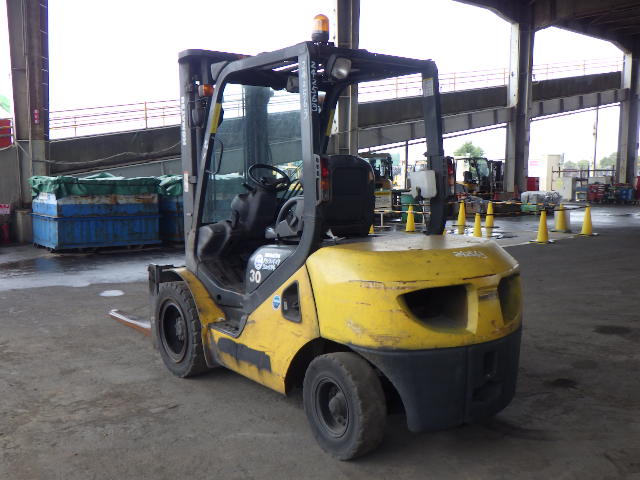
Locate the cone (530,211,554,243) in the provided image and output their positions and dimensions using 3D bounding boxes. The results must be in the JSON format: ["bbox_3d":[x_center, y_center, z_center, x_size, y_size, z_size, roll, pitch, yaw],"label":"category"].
[{"bbox_3d":[4.855,-0.298,13.646,0.380,0.700,0.380,0,6,0],"label":"cone"}]

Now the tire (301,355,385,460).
[{"bbox_3d":[0.125,0.860,3.312,0.170,0.540,0.540,-4,7,-33],"label":"tire"}]

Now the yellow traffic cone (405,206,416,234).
[{"bbox_3d":[2.335,-0.573,16.175,0.360,0.700,0.360,0,6,0],"label":"yellow traffic cone"}]

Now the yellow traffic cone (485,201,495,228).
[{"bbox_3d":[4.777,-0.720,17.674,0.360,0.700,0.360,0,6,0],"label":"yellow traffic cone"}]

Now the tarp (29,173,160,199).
[{"bbox_3d":[-4.496,-1.108,12.680,2.100,0.450,1.650,-4,8,-38],"label":"tarp"}]

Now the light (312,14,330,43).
[{"bbox_3d":[0.007,-1.104,3.280,0.093,0.150,0.093,0,6,0],"label":"light"}]

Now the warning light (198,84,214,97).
[{"bbox_3d":[-0.758,-0.999,4.200,0.085,0.075,0.075,-4,7,-37],"label":"warning light"}]

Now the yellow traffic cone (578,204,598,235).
[{"bbox_3d":[6.585,-0.478,15.434,0.380,0.700,0.380,0,6,0],"label":"yellow traffic cone"}]

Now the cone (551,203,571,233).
[{"bbox_3d":[6.300,-0.578,16.372,0.380,0.700,0.380,0,6,0],"label":"cone"}]

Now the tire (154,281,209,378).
[{"bbox_3d":[-0.978,0.639,4.631,0.210,0.690,0.690,-4,7,-37],"label":"tire"}]

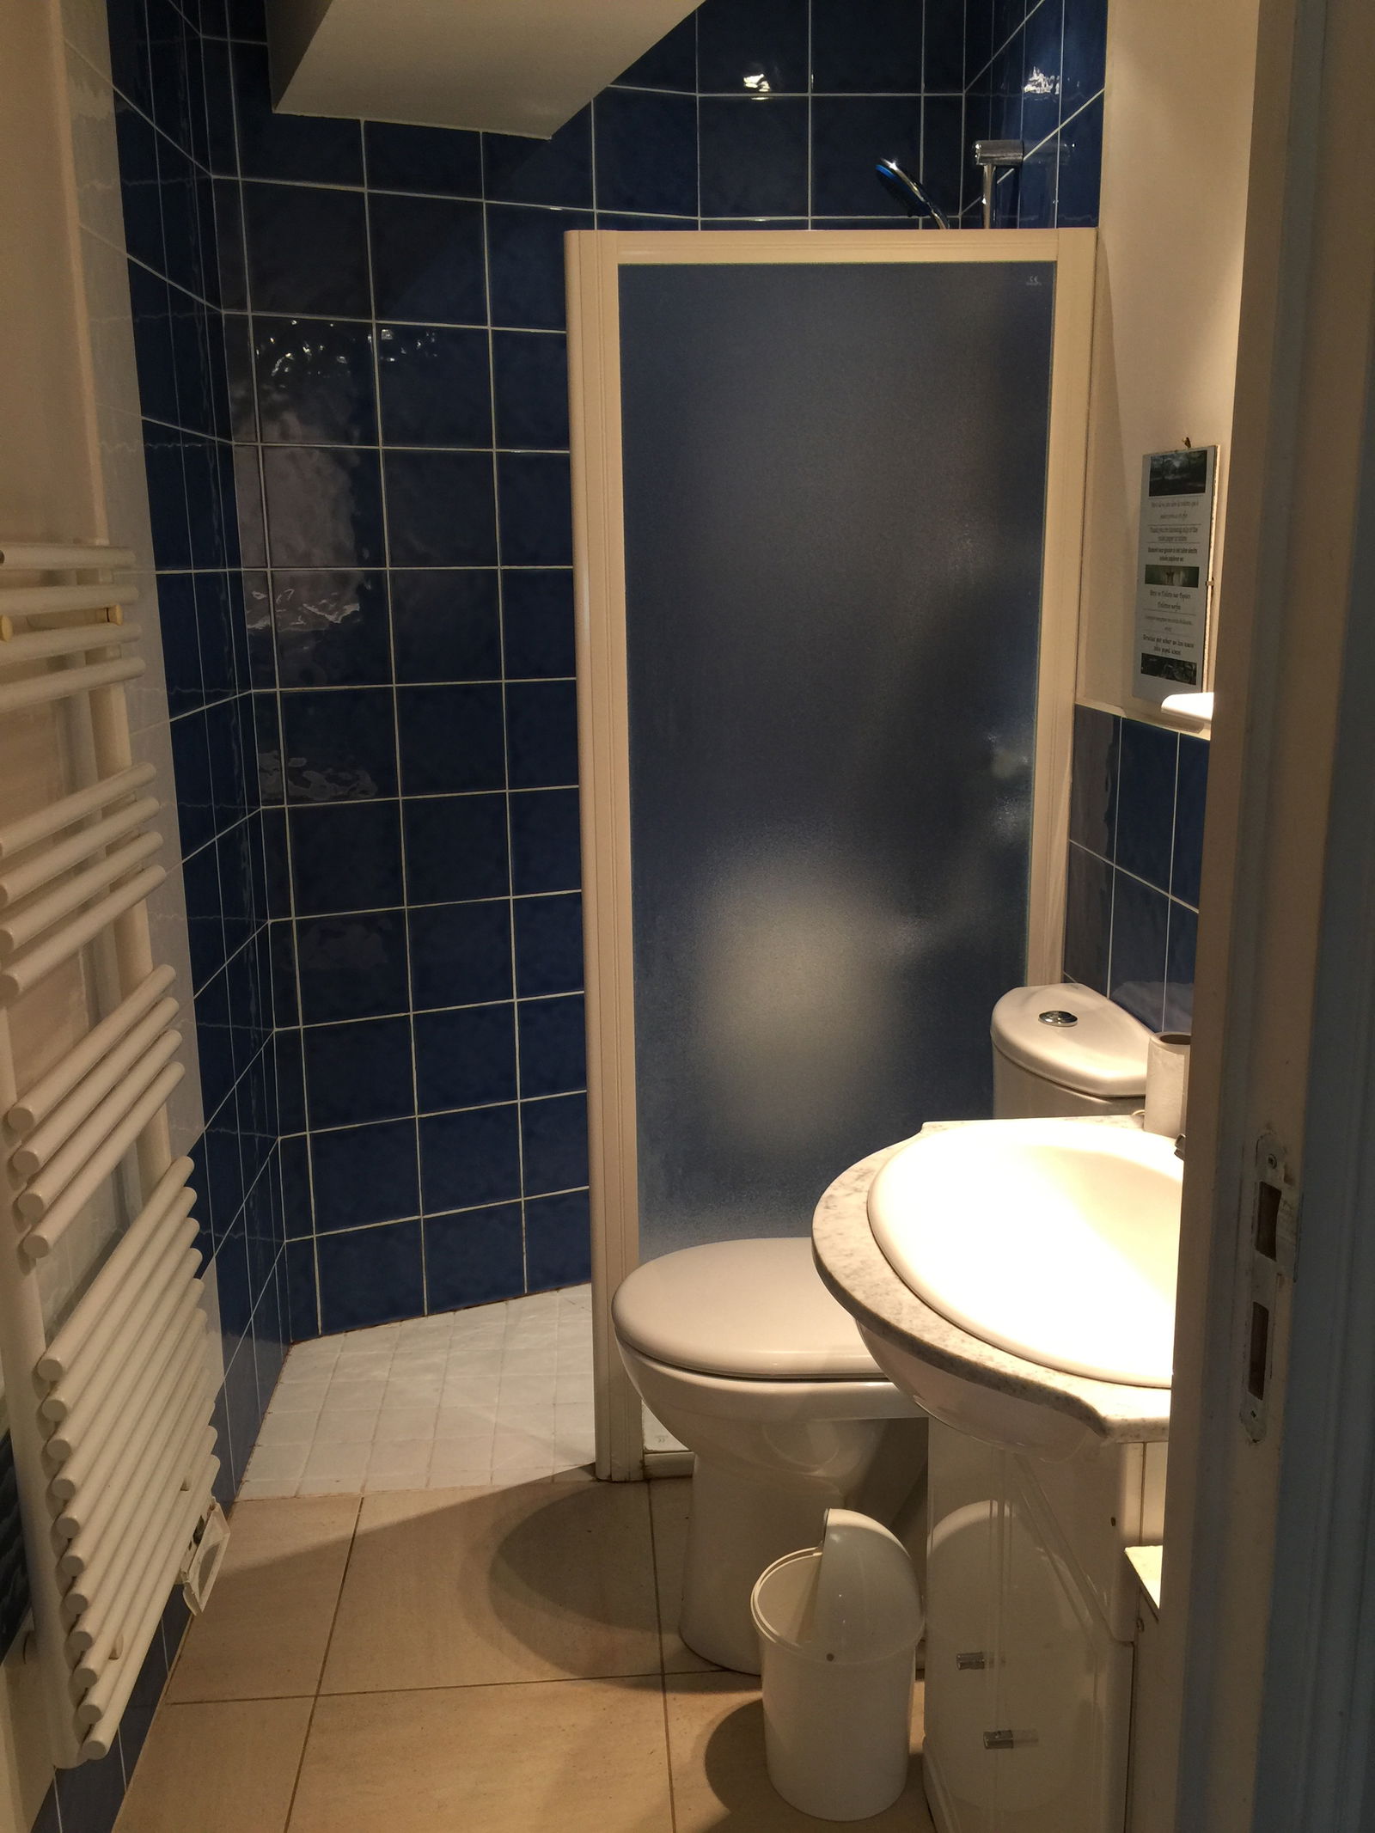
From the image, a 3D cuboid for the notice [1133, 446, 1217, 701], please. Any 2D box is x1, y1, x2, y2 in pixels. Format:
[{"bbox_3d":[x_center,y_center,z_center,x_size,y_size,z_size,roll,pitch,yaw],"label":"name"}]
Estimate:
[{"bbox_3d":[0.585,-0.404,1.840,0.012,0.299,0.217,-2,13,-4],"label":"notice"}]

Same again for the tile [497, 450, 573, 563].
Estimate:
[{"bbox_3d":[-0.248,-0.737,2.776,0.200,0.200,0.010,-6,14,-24],"label":"tile"}]

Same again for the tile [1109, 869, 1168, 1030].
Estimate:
[{"bbox_3d":[0.587,0.052,1.986,0.010,0.198,0.198,-2,13,-4],"label":"tile"}]

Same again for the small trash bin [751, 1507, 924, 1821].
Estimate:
[{"bbox_3d":[0.180,0.872,1.831,0.205,0.331,0.205,2,13,12],"label":"small trash bin"}]

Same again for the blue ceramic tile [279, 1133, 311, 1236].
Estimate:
[{"bbox_3d":[-0.713,0.497,2.824,0.045,0.198,0.010,-6,14,-23],"label":"blue ceramic tile"}]

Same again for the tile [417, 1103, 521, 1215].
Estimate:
[{"bbox_3d":[-0.419,0.467,2.972,0.200,0.200,0.010,-6,14,-23],"label":"tile"}]

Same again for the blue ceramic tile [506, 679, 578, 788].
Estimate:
[{"bbox_3d":[-0.244,-0.342,2.868,0.200,0.200,0.010,-6,14,-24],"label":"blue ceramic tile"}]

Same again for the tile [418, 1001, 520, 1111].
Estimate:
[{"bbox_3d":[-0.420,0.268,2.904,0.197,0.198,0.010,-6,14,-23],"label":"tile"}]

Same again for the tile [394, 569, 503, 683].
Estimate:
[{"bbox_3d":[-0.430,-0.519,2.741,0.200,0.200,0.010,-6,14,-24],"label":"tile"}]

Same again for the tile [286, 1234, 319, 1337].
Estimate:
[{"bbox_3d":[-0.721,0.698,2.886,0.055,0.200,0.010,-6,14,-23],"label":"tile"}]

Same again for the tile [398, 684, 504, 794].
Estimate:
[{"bbox_3d":[-0.428,-0.322,2.782,0.200,0.200,0.010,-7,14,-24],"label":"tile"}]

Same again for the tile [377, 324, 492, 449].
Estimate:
[{"bbox_3d":[-0.435,-0.912,2.646,0.200,0.200,0.010,-7,14,-24],"label":"tile"}]

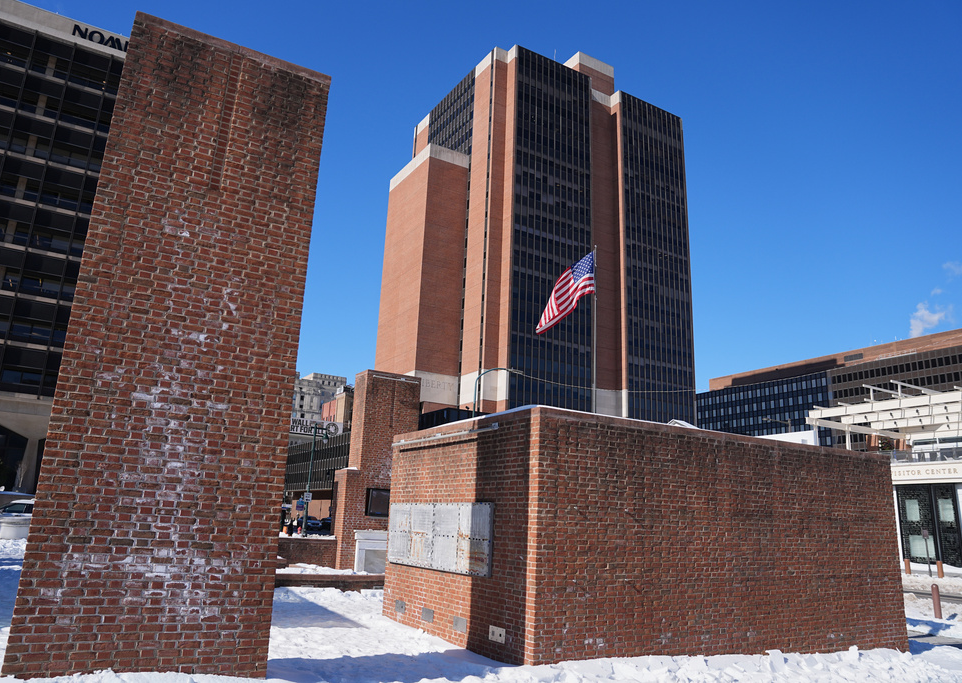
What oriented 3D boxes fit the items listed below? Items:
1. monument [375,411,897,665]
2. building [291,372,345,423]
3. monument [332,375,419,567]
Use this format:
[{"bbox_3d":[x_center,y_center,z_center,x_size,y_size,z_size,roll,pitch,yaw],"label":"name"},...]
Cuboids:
[{"bbox_3d":[2.883,3.362,11.627,7.860,3.150,4.140,11,-17,-31],"label":"monument"},{"bbox_3d":[-93.837,51.200,324.605,46.000,64.000,45.000,11,-17,-31],"label":"building"},{"bbox_3d":[-3.078,3.930,20.920,2.460,5.830,1.050,11,-17,-31],"label":"monument"}]

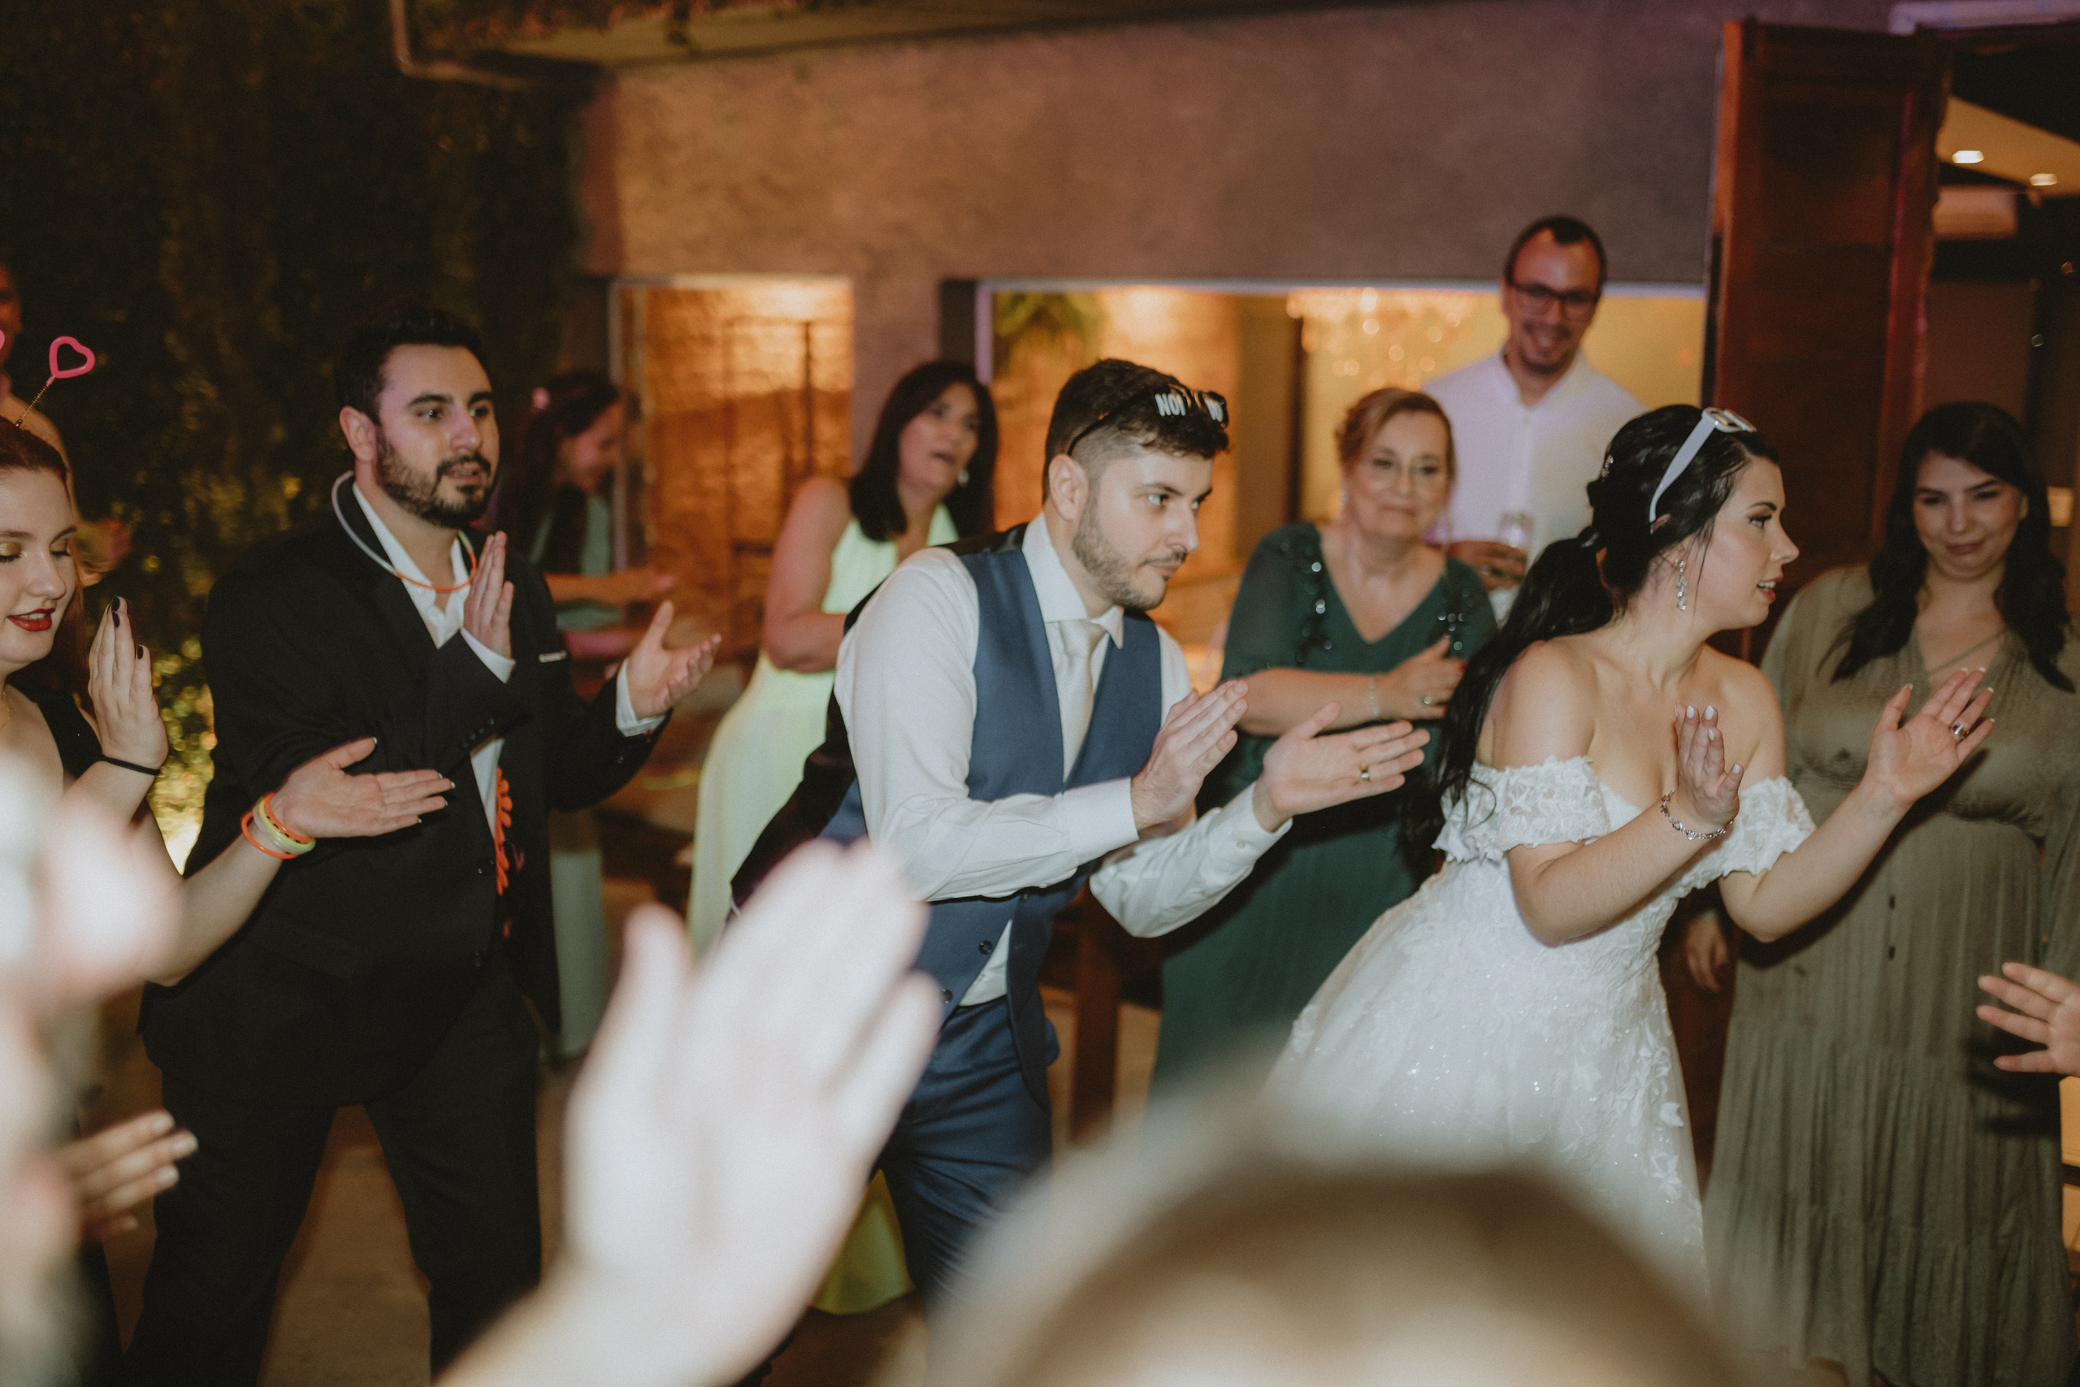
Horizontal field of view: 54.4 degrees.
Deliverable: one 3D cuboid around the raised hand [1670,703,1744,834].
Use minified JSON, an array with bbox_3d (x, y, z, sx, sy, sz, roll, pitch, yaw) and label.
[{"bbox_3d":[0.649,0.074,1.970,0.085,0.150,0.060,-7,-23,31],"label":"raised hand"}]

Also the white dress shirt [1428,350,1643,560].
[{"bbox_3d":[0.801,-0.179,3.231,0.500,0.720,0.340,2,9,5],"label":"white dress shirt"}]

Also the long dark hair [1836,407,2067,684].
[{"bbox_3d":[1.246,-0.203,2.760,0.295,0.390,0.240,5,10,27],"label":"long dark hair"}]

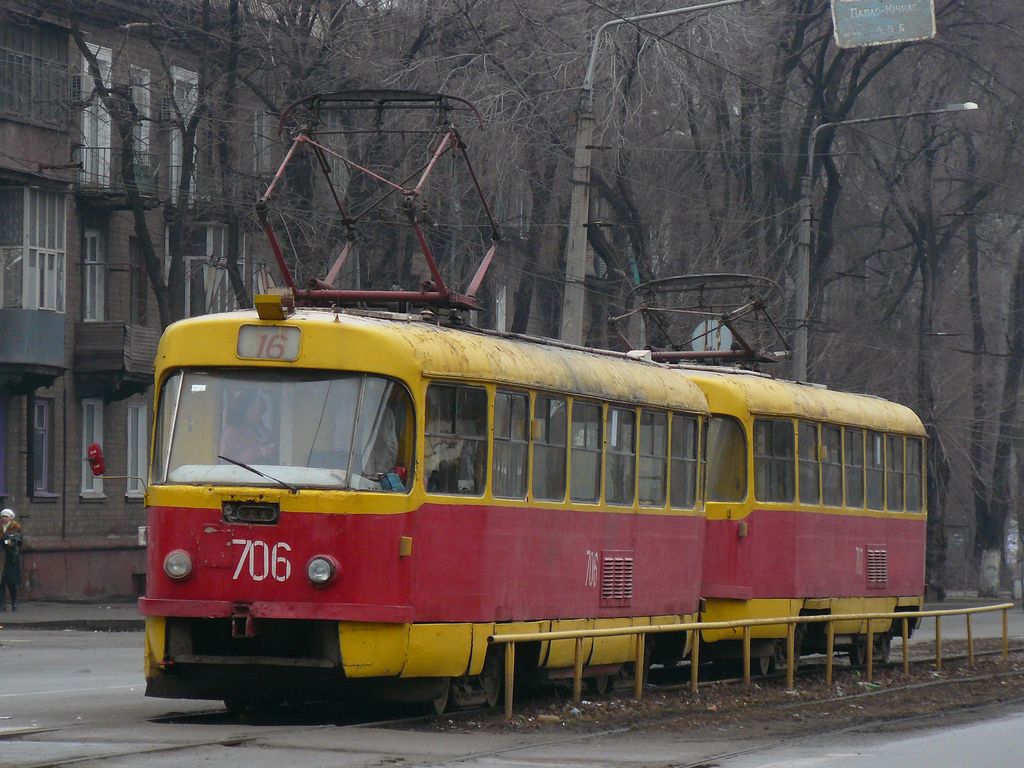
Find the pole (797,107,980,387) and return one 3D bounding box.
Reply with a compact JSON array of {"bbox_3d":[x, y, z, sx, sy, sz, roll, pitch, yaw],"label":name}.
[{"bbox_3d":[7.839,-0.644,123.600,4.000,10.750,0.350,1,-2,12],"label":"pole"}]

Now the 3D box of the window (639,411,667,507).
[{"bbox_3d":[1.221,0.666,51.430,0.060,0.848,1.324,3,-1,12],"label":"window"}]

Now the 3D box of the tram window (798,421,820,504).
[{"bbox_3d":[3.036,0.835,60.240,0.060,0.848,1.350,-2,-2,12],"label":"tram window"}]

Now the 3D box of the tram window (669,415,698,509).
[{"bbox_3d":[1.532,0.711,52.858,0.060,0.848,1.321,3,-1,12],"label":"tram window"}]

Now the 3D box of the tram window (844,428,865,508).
[{"bbox_3d":[3.668,0.925,63.138,0.060,0.848,1.344,-2,-2,12],"label":"tram window"}]

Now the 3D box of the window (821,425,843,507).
[{"bbox_3d":[3.352,0.880,61.690,0.060,0.848,1.341,-2,-2,12],"label":"window"}]

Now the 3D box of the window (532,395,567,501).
[{"bbox_3d":[0.281,0.531,47.115,0.060,0.848,1.341,3,-1,12],"label":"window"}]

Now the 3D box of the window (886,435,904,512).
[{"bbox_3d":[4.292,1.015,66.006,0.060,0.848,1.324,-2,-2,12],"label":"window"}]

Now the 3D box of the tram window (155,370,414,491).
[{"bbox_3d":[-1.778,0.310,43.367,2.000,0.880,0.650,2,-1,12],"label":"tram window"}]

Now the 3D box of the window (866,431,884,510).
[{"bbox_3d":[3.981,0.970,64.577,0.060,0.848,1.322,-2,-2,12],"label":"window"}]

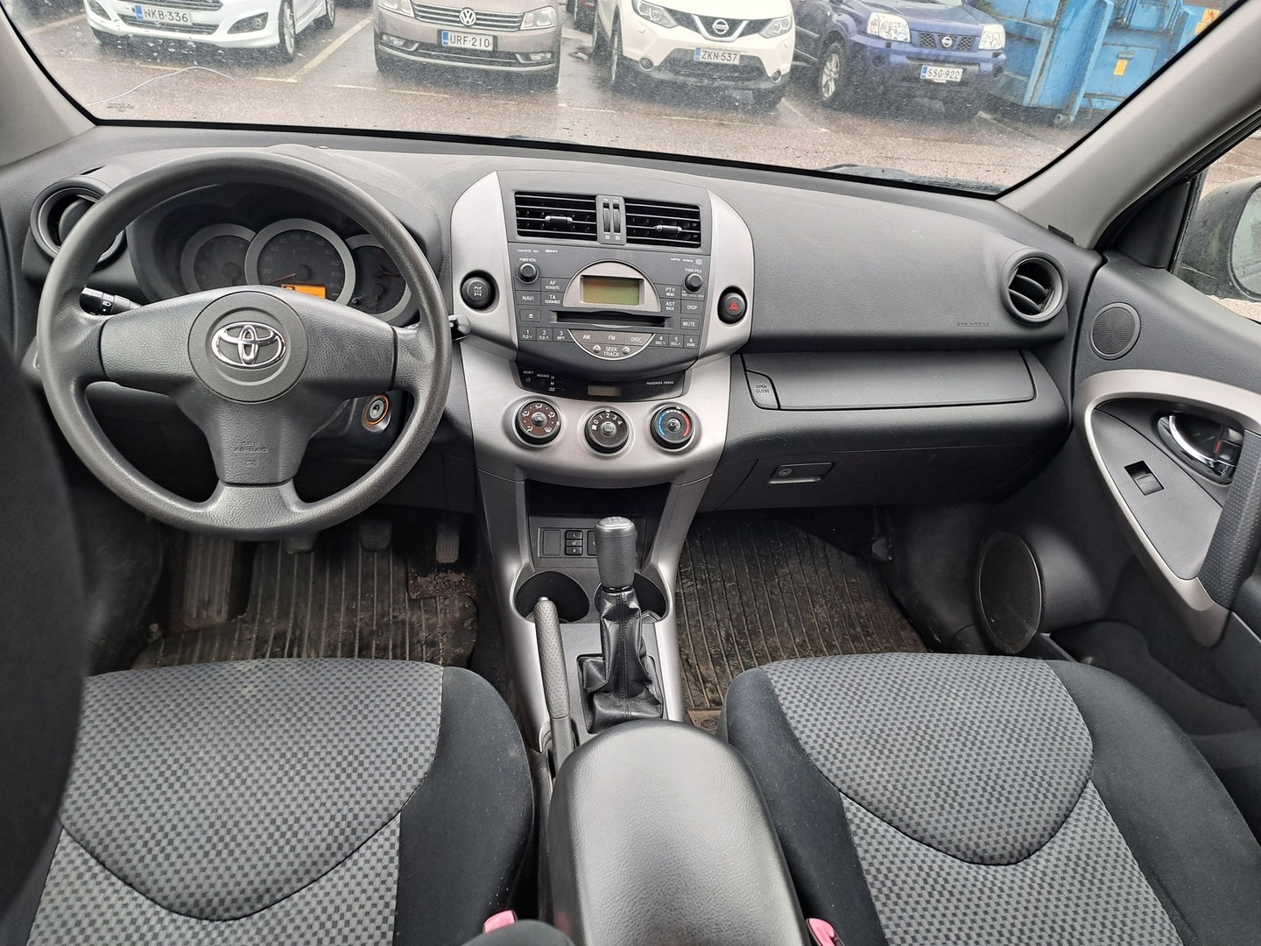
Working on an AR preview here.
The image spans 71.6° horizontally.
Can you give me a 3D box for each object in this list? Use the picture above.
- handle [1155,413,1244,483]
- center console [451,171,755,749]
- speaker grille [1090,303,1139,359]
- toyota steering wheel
[{"bbox_3d":[0.670,-0.027,1.030,0.037,0.057,0.110,-2,33,-15],"label":"handle"},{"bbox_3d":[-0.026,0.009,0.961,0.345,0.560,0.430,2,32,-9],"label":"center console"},{"bbox_3d":[0.642,-0.188,1.160,0.013,0.077,0.077,3,31,-23],"label":"speaker grille"},{"bbox_3d":[-0.368,-0.122,0.866,0.376,0.376,0.095,0,4,-11],"label":"toyota steering wheel"}]

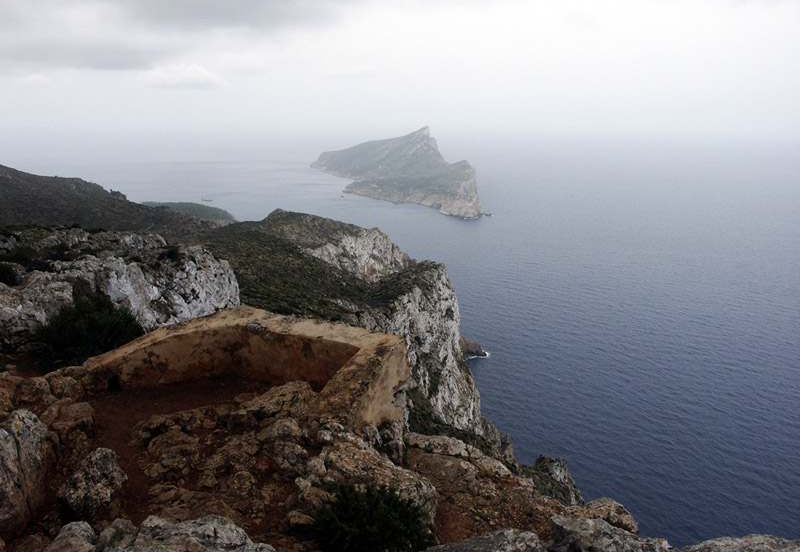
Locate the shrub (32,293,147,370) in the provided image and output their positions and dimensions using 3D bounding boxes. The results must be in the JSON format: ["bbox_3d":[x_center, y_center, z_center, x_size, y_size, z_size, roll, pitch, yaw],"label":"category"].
[{"bbox_3d":[-5.103,0.942,10.600,1.800,1.250,1.600,0,13,0],"label":"shrub"}]

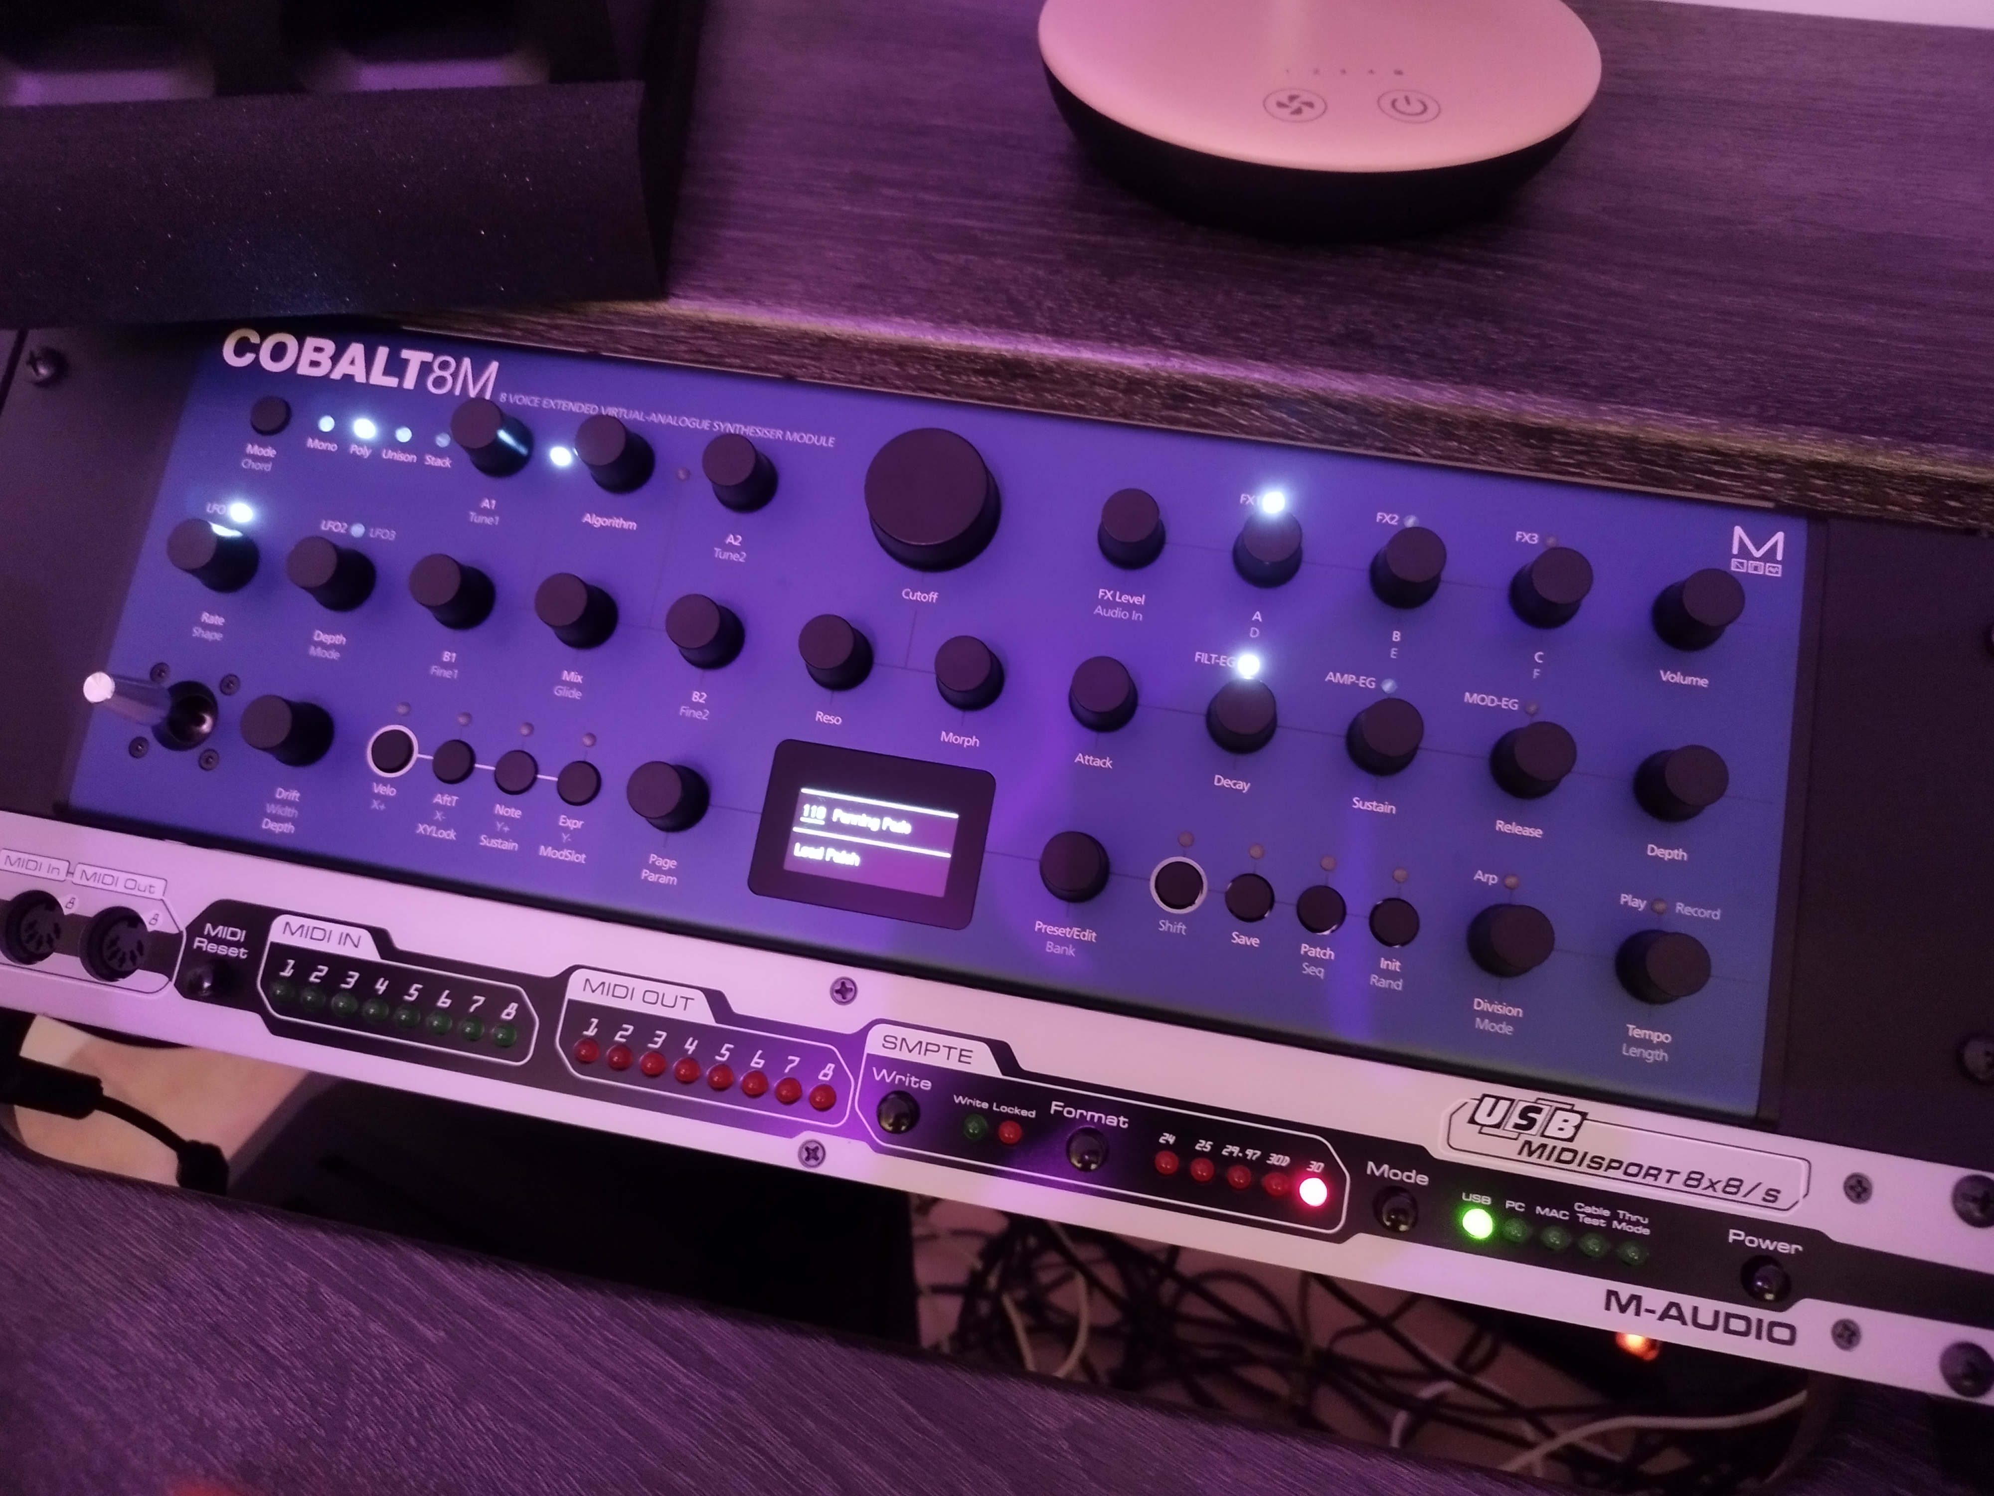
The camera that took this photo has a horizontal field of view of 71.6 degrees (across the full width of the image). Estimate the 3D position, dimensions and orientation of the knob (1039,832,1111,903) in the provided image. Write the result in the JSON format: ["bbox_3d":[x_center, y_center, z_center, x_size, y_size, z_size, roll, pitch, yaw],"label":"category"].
[{"bbox_3d":[0.017,0.025,0.297,0.015,0.014,0.015,-1,79,5],"label":"knob"}]

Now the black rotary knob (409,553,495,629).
[{"bbox_3d":[-0.127,-0.037,0.321,0.016,0.014,0.016,-1,79,5],"label":"black rotary knob"}]

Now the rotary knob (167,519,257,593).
[{"bbox_3d":[-0.186,-0.046,0.327,0.015,0.014,0.015,9,80,6],"label":"rotary knob"}]

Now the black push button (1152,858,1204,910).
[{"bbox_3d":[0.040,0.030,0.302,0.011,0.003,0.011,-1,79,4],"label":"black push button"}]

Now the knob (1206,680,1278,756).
[{"bbox_3d":[0.054,-0.008,0.303,0.015,0.014,0.015,-1,79,4],"label":"knob"}]

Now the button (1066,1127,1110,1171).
[{"bbox_3d":[0.019,0.084,0.290,0.009,0.005,0.009,9,80,7],"label":"button"}]

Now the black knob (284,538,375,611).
[{"bbox_3d":[-0.157,-0.041,0.324,0.015,0.014,0.015,-1,79,4],"label":"black knob"}]

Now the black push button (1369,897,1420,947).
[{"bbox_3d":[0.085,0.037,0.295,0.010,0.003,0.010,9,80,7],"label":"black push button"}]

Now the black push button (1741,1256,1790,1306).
[{"bbox_3d":[0.154,0.106,0.274,0.009,0.004,0.009,9,80,7],"label":"black push button"}]

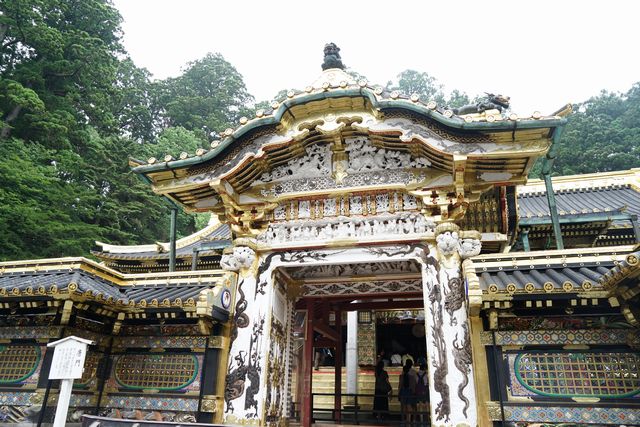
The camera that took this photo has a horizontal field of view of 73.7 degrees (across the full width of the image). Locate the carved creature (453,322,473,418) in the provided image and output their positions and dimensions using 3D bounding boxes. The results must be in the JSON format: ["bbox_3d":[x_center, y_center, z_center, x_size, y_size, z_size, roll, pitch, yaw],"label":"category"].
[{"bbox_3d":[1.820,1.977,5.467,0.230,1.150,0.110,-5,-22,16],"label":"carved creature"}]

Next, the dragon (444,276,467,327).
[{"bbox_3d":[1.829,1.188,5.771,0.250,0.650,0.110,-5,-22,16],"label":"dragon"}]

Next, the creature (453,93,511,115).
[{"bbox_3d":[2.968,-2.017,7.888,1.000,0.400,0.320,-5,-22,16],"label":"creature"}]

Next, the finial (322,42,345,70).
[{"bbox_3d":[0.221,-2.557,6.973,0.320,0.470,0.330,-5,-22,16],"label":"finial"}]

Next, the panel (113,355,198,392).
[{"bbox_3d":[-2.610,2.484,6.706,1.650,0.560,0.100,-5,-22,16],"label":"panel"}]

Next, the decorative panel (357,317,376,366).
[{"bbox_3d":[1.805,4.878,16.316,0.734,1.776,0.080,-6,-24,18],"label":"decorative panel"}]

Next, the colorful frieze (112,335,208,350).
[{"bbox_3d":[-2.596,2.076,6.860,1.680,0.210,0.100,-5,-22,16],"label":"colorful frieze"}]

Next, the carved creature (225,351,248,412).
[{"bbox_3d":[-1.172,2.353,5.977,0.330,0.820,0.100,-5,-22,16],"label":"carved creature"}]

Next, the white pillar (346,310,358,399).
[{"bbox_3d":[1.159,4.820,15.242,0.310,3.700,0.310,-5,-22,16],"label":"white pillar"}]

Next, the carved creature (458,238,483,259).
[{"bbox_3d":[2.093,0.480,5.870,0.320,0.310,0.280,-5,-22,16],"label":"carved creature"}]

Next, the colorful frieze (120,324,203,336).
[{"bbox_3d":[-2.628,1.911,6.957,1.480,0.170,0.120,-5,-22,16],"label":"colorful frieze"}]

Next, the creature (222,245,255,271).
[{"bbox_3d":[-1.249,0.714,6.661,0.570,0.370,0.380,-5,-22,16],"label":"creature"}]

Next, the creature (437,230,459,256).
[{"bbox_3d":[1.758,0.417,5.880,0.280,0.310,0.320,-5,-22,16],"label":"creature"}]

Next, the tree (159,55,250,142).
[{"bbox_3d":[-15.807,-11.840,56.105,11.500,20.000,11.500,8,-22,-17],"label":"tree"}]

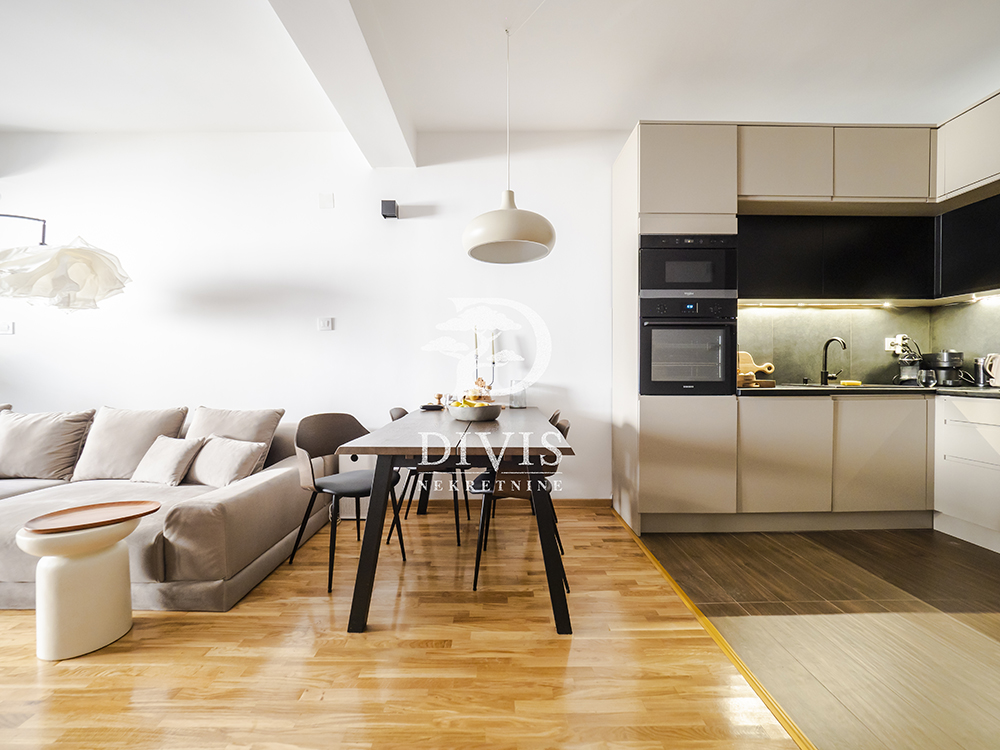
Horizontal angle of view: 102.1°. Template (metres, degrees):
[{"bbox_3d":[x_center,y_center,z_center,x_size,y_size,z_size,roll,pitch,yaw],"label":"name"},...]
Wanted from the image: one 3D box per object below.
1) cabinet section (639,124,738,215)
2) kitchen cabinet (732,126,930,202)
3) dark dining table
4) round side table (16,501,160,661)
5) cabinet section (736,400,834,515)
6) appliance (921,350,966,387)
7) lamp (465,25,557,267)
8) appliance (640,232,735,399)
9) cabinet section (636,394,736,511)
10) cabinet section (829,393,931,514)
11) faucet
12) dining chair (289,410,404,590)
[{"bbox_3d":[1.133,-1.244,2.723,0.600,0.557,0.550,0,0,-2],"label":"cabinet section"},{"bbox_3d":[2.052,-1.303,2.755,1.201,0.468,0.530,0,1,-1],"label":"kitchen cabinet"},{"bbox_3d":[-0.148,0.621,2.215,0.870,0.745,1.600,0,0,0],"label":"dark dining table"},{"bbox_3d":[-1.530,0.749,1.515,0.370,0.450,0.370,0,0,0],"label":"round side table"},{"bbox_3d":[1.757,0.489,2.765,0.600,0.716,0.530,0,1,-1],"label":"cabinet section"},{"bbox_3d":[3.000,-0.042,2.750,0.180,0.240,0.250,0,0,36],"label":"appliance"},{"bbox_3d":[0.044,-1.212,2.111,0.490,1.153,0.490,0,1,-1],"label":"lamp"},{"bbox_3d":[1.133,-0.363,2.718,0.597,0.981,0.540,0,0,-2],"label":"appliance"},{"bbox_3d":[1.133,0.481,2.723,0.600,0.720,0.550,0,0,-2],"label":"cabinet section"},{"bbox_3d":[2.357,0.488,2.778,0.601,0.716,0.530,0,1,-1],"label":"cabinet section"},{"bbox_3d":[2.389,-0.093,2.845,0.125,0.344,0.205,0,1,-1],"label":"faucet"},{"bbox_3d":[-0.795,0.589,2.105,0.510,0.770,0.480,0,0,41],"label":"dining chair"}]

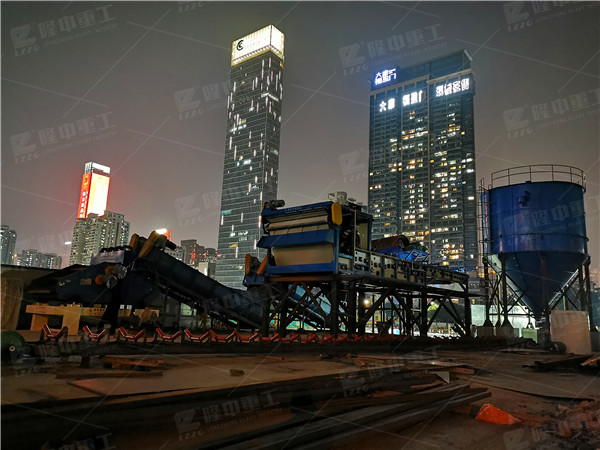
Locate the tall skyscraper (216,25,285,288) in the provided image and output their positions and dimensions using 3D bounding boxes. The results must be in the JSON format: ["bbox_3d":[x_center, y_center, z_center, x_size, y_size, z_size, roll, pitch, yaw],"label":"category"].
[{"bbox_3d":[-38.870,-44.440,366.520,43.340,222.000,17.160,-6,-13,37],"label":"tall skyscraper"}]

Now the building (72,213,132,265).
[{"bbox_3d":[-226.480,39.260,530.170,42.000,102.000,34.000,-6,-13,37],"label":"building"}]

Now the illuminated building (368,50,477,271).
[{"bbox_3d":[93.930,-27.250,358.150,80.510,196.000,21.340,-6,-13,38],"label":"illuminated building"}]

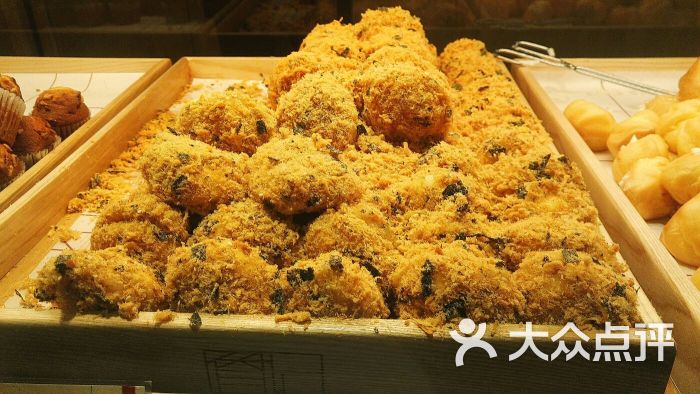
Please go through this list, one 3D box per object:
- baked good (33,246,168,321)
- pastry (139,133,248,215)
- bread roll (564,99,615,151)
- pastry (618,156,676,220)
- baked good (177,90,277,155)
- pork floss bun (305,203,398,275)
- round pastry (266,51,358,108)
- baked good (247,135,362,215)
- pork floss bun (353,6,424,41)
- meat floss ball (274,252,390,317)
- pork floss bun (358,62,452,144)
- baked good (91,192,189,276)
[{"bbox_3d":[-0.186,0.067,0.373,0.094,0.054,0.075,1,33,5],"label":"baked good"},{"bbox_3d":[-0.119,-0.018,0.382,0.083,0.056,0.070,1,32,4],"label":"pastry"},{"bbox_3d":[0.256,-0.077,0.532,0.052,0.048,0.053,1,32,4],"label":"bread roll"},{"bbox_3d":[0.249,-0.007,0.420,0.046,0.050,0.050,1,32,4],"label":"pastry"},{"bbox_3d":[-0.112,-0.066,0.455,0.090,0.054,0.070,1,32,4],"label":"baked good"},{"bbox_3d":[-0.001,0.037,0.390,0.079,0.059,0.072,1,33,5],"label":"pork floss bun"},{"bbox_3d":[-0.038,-0.116,0.509,0.088,0.058,0.078,1,32,4],"label":"round pastry"},{"bbox_3d":[-0.034,-0.017,0.374,0.086,0.055,0.073,1,33,5],"label":"baked good"},{"bbox_3d":[0.051,-0.200,0.617,0.089,0.063,0.085,1,33,5],"label":"pork floss bun"},{"bbox_3d":[-0.011,0.058,0.325,0.072,0.047,0.060,1,32,4],"label":"meat floss ball"},{"bbox_3d":[0.050,-0.085,0.455,0.082,0.064,0.080,1,32,4],"label":"pork floss bun"},{"bbox_3d":[-0.177,0.030,0.428,0.082,0.061,0.078,1,33,5],"label":"baked good"}]

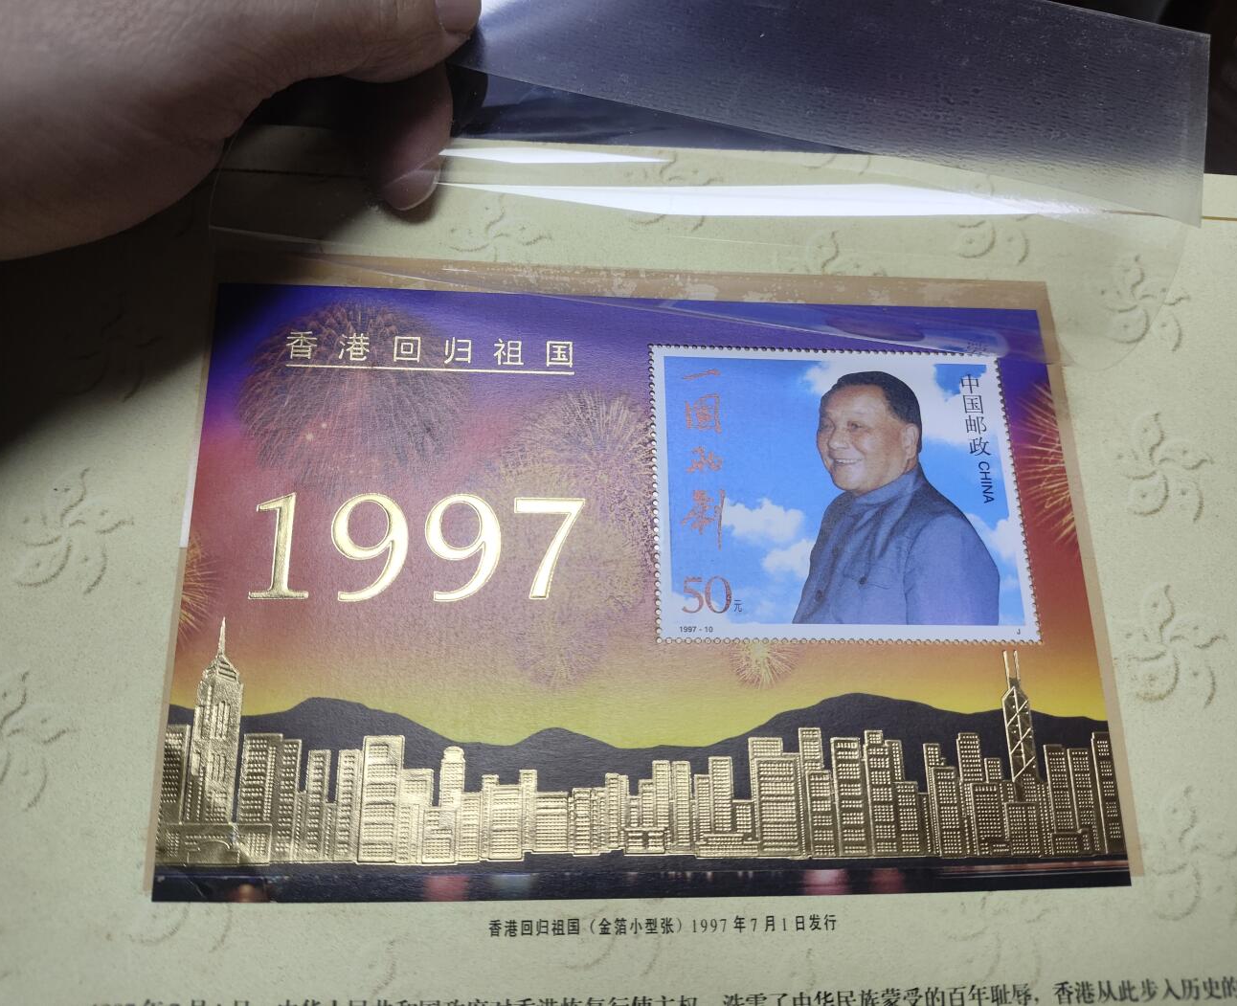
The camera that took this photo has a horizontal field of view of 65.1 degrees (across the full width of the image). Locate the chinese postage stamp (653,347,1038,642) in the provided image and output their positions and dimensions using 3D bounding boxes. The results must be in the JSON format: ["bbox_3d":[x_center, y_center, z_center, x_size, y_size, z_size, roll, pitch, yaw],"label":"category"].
[{"bbox_3d":[0.036,-0.002,0.158,0.060,0.001,0.050,1,72,-4],"label":"chinese postage stamp"}]

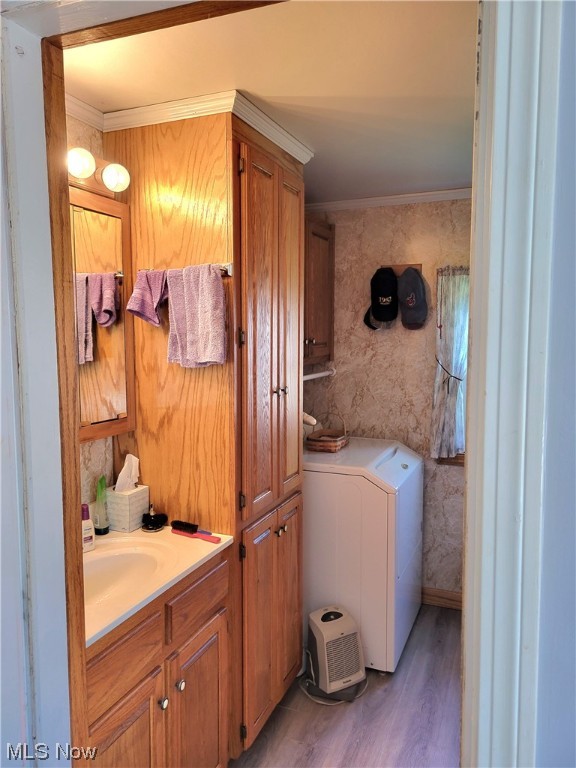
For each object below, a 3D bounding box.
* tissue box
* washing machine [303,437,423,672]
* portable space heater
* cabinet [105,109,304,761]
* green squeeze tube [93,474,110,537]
[{"bbox_3d":[-0.558,0.430,2.004,0.101,0.131,0.109,2,5,23],"label":"tissue box"},{"bbox_3d":[0.285,0.789,2.941,0.685,0.906,0.694,2,5,23],"label":"washing machine"},{"bbox_3d":[0.213,1.145,2.441,0.203,0.280,0.182,-3,6,-30],"label":"portable space heater"},{"bbox_3d":[-0.277,0.196,2.252,0.511,2.168,0.617,2,5,23],"label":"cabinet"},{"bbox_3d":[-0.629,0.402,1.946,0.047,0.198,0.062,-1,5,-5],"label":"green squeeze tube"}]

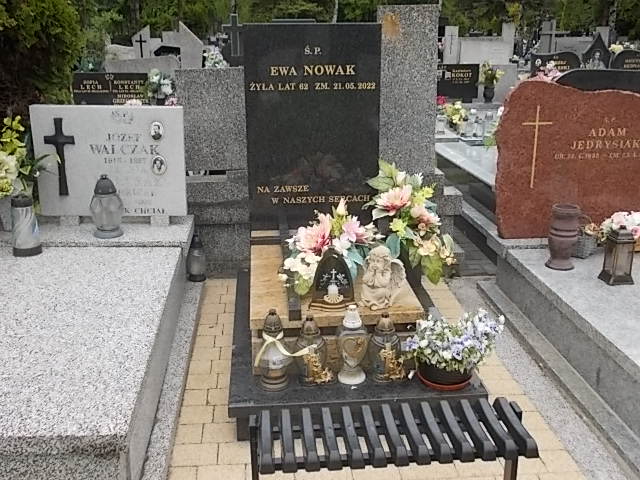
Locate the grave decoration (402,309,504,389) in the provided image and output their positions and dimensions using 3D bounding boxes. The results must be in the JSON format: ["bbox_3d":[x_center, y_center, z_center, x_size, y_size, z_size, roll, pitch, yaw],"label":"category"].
[{"bbox_3d":[0.488,0.380,2.540,0.325,0.250,0.270,-1,19,-5],"label":"grave decoration"}]

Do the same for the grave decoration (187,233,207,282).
[{"bbox_3d":[-0.715,0.097,4.055,0.106,0.274,0.106,-1,18,-5],"label":"grave decoration"}]

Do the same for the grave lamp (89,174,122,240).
[{"bbox_3d":[-1.158,-0.183,3.798,0.162,0.323,0.162,-1,18,-5],"label":"grave lamp"}]

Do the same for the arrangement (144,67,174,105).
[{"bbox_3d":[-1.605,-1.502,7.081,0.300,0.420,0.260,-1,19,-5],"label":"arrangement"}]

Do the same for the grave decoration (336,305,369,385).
[{"bbox_3d":[0.115,0.369,2.507,0.108,0.285,0.100,-1,19,-5],"label":"grave decoration"}]

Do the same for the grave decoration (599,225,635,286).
[{"bbox_3d":[1.391,0.061,3.247,0.118,0.269,0.118,-2,19,-7],"label":"grave decoration"}]

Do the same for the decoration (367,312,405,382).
[{"bbox_3d":[0.235,0.380,2.538,0.115,0.250,0.112,1,19,0],"label":"decoration"}]

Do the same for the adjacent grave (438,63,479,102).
[{"bbox_3d":[1.646,-2.075,9.313,0.921,0.480,0.088,-1,18,-5],"label":"adjacent grave"}]

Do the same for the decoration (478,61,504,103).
[{"bbox_3d":[2.248,-2.084,9.287,0.323,0.539,0.284,-1,18,-5],"label":"decoration"}]

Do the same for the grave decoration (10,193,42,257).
[{"bbox_3d":[-1.494,-0.080,3.581,0.132,0.304,0.132,-1,18,-5],"label":"grave decoration"}]

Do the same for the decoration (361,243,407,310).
[{"bbox_3d":[0.237,0.133,2.681,0.142,0.230,0.118,7,19,19],"label":"decoration"}]

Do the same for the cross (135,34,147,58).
[{"bbox_3d":[-2.418,-2.614,9.490,0.155,0.300,0.030,-1,19,-5],"label":"cross"}]

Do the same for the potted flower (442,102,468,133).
[{"bbox_3d":[1.296,-1.200,6.712,0.235,0.280,0.220,-1,19,-5],"label":"potted flower"}]

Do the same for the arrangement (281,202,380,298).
[{"bbox_3d":[0.039,0.008,2.890,0.392,0.338,0.294,-1,18,-5],"label":"arrangement"}]

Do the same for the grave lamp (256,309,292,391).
[{"bbox_3d":[-0.166,0.398,2.561,0.125,0.291,0.125,-1,18,-5],"label":"grave lamp"}]

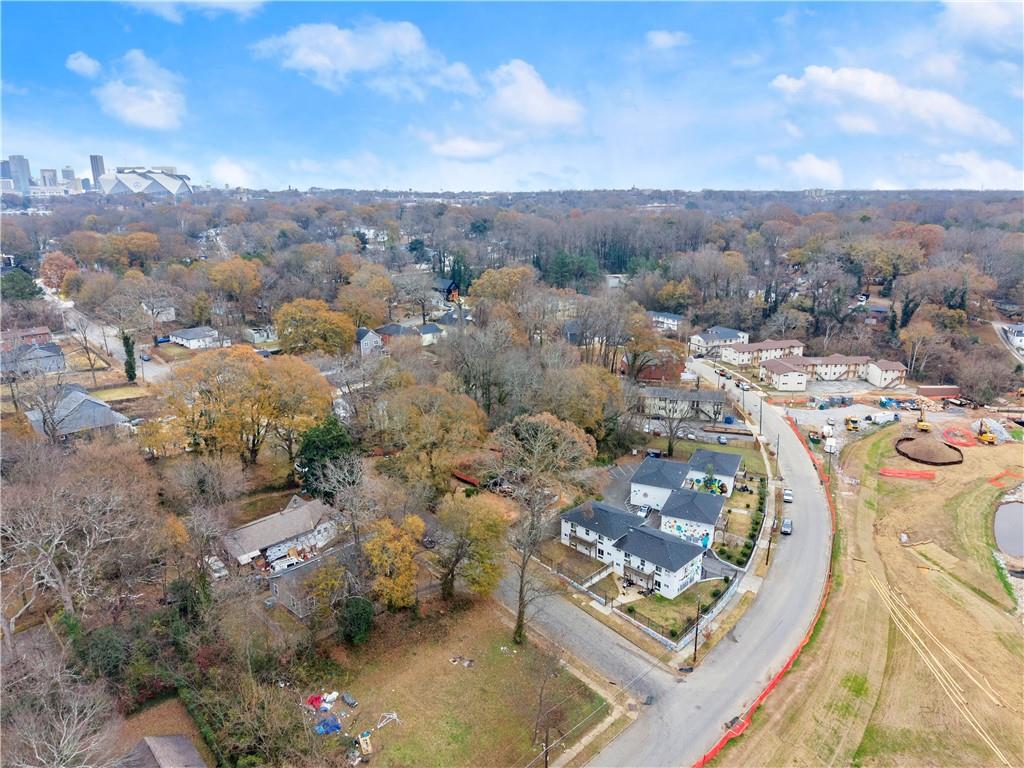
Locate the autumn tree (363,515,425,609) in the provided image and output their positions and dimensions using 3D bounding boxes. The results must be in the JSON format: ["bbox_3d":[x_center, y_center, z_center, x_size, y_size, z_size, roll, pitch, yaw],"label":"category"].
[{"bbox_3d":[-18.810,28.100,114.630,10.000,15.500,10.000,0,15,0],"label":"autumn tree"}]

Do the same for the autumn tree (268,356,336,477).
[{"bbox_3d":[-46.990,7.370,156.470,15.500,27.000,15.500,0,15,0],"label":"autumn tree"}]

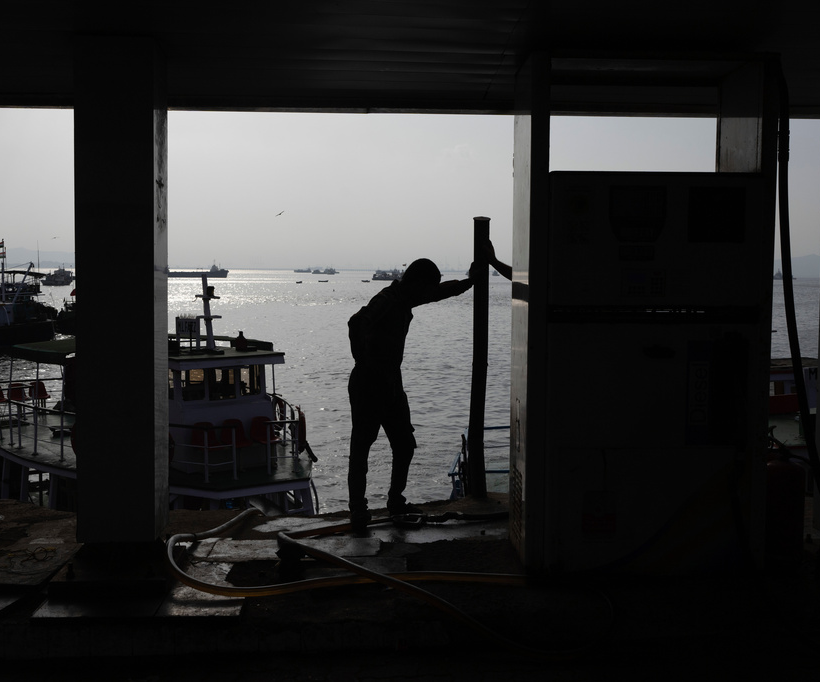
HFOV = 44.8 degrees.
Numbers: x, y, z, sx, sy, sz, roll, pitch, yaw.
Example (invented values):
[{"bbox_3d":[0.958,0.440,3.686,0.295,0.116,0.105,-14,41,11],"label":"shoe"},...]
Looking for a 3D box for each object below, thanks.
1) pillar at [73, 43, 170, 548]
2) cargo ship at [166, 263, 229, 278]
[{"bbox_3d":[-1.479,-0.250,5.110,0.390,2.500,0.380,0,4,-3],"label":"pillar"},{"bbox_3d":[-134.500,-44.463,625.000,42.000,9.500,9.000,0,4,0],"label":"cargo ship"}]

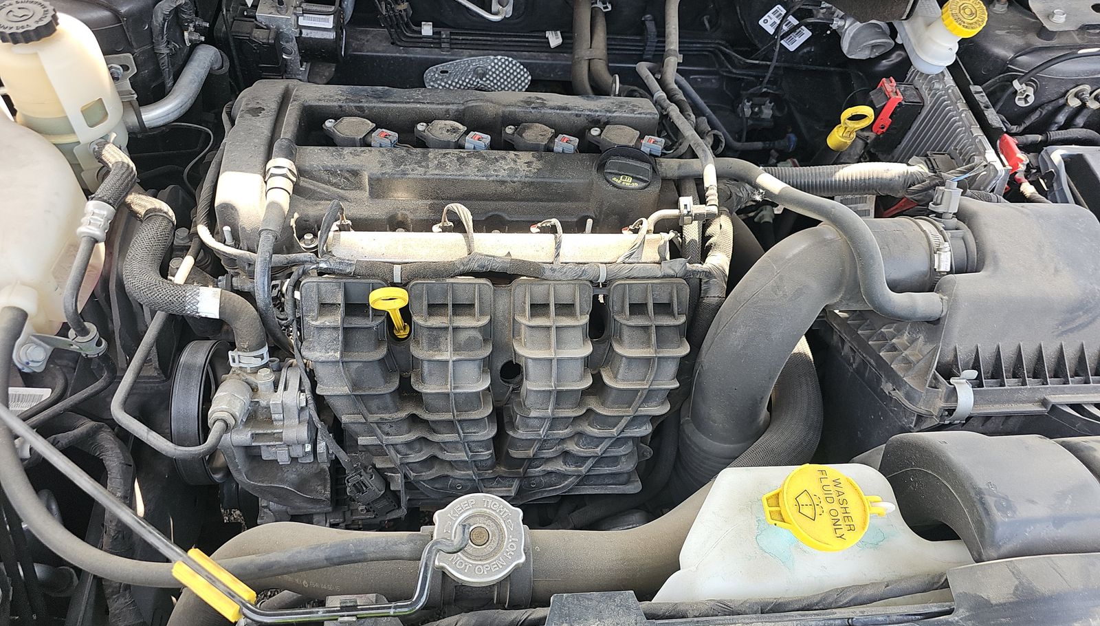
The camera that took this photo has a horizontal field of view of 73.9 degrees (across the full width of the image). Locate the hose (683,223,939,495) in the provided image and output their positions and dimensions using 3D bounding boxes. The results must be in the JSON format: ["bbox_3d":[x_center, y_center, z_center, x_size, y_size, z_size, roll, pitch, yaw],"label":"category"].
[{"bbox_3d":[0.257,0.057,0.735,0.265,0.270,0.225,0,48,-9],"label":"hose"}]

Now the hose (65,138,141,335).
[{"bbox_3d":[-0.427,-0.074,0.701,0.054,0.108,0.174,0,48,-9],"label":"hose"}]

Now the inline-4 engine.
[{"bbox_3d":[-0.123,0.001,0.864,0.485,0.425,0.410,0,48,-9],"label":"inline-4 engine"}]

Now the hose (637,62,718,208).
[{"bbox_3d":[0.139,-0.200,0.807,0.054,0.047,0.221,0,48,-9],"label":"hose"}]

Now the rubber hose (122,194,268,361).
[{"bbox_3d":[-0.341,-0.043,0.689,0.147,0.079,0.174,0,48,-9],"label":"rubber hose"}]

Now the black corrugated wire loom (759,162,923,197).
[{"bbox_3d":[0.302,-0.141,0.770,0.175,0.034,0.034,1,51,10],"label":"black corrugated wire loom"}]

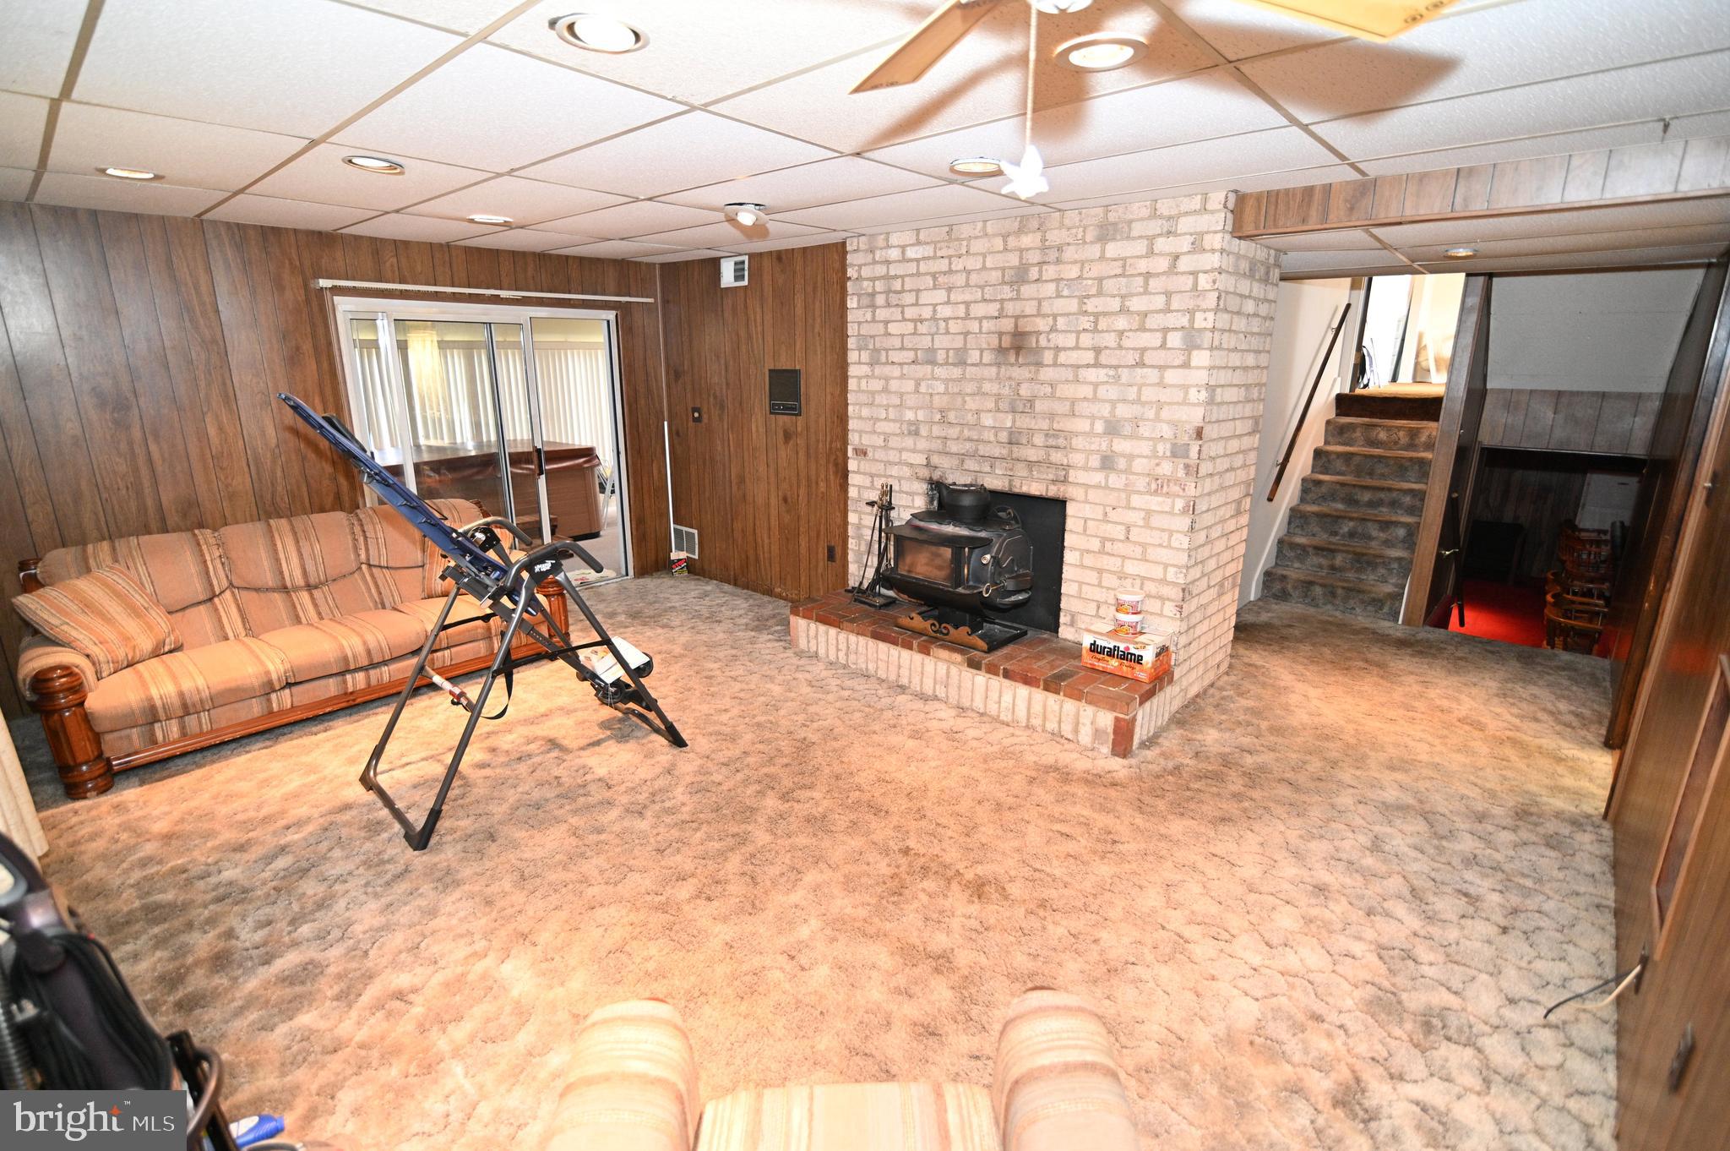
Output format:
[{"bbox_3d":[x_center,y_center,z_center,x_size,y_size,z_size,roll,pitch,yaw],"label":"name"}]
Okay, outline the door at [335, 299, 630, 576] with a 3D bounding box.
[{"bbox_3d":[-2.410,-0.773,5.227,0.100,2.000,1.770,14,21,40],"label":"door"}]

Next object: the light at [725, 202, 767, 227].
[{"bbox_3d":[-0.549,-1.660,3.547,0.190,0.075,0.190,0,16,0],"label":"light"}]

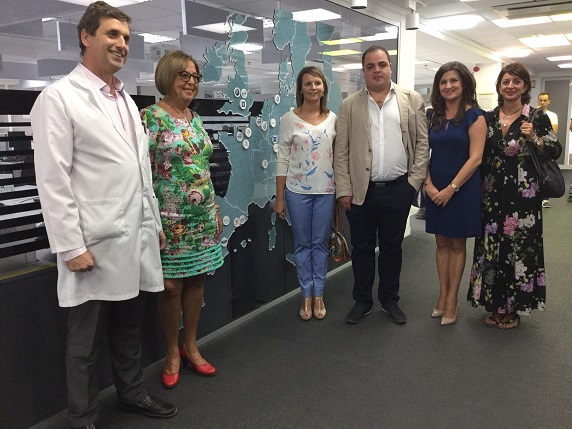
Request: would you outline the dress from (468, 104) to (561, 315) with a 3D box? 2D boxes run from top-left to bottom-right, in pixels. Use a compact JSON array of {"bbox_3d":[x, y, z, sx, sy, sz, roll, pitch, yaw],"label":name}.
[{"bbox_3d":[1.455,-0.029,3.313,0.540,1.348,0.340,3,11,22],"label":"dress"}]

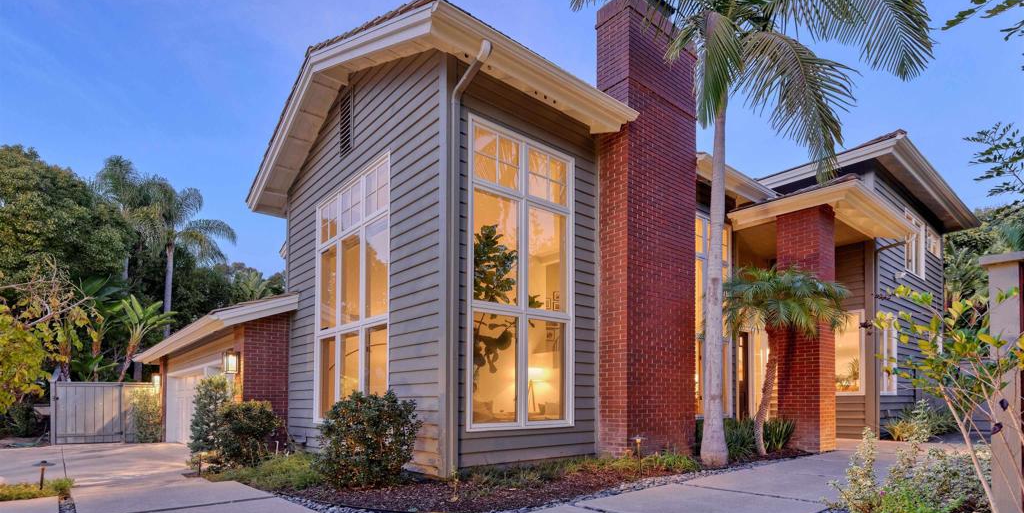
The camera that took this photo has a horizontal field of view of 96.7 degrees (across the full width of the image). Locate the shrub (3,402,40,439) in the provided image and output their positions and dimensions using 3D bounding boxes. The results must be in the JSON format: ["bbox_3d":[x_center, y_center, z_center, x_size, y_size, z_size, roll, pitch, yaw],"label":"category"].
[{"bbox_3d":[-16.382,5.411,15.200,1.100,1.200,1.100,0,-6,0],"label":"shrub"}]

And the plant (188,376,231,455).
[{"bbox_3d":[-6.100,3.200,9.250,0.900,1.550,0.900,0,-7,0],"label":"plant"}]

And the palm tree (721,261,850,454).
[{"bbox_3d":[4.560,1.760,7.700,2.100,3.200,2.050,0,-6,0],"label":"palm tree"}]

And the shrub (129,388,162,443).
[{"bbox_3d":[-11.274,4.891,14.000,0.900,1.720,0.800,0,-6,0],"label":"shrub"}]

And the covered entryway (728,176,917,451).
[{"bbox_3d":[7.400,1.350,11.100,4.200,5.400,2.700,5,-9,-37],"label":"covered entryway"}]

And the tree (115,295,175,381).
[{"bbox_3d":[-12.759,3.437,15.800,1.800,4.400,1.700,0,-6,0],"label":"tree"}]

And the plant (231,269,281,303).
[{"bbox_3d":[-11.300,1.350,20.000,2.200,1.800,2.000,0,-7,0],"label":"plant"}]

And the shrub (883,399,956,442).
[{"bbox_3d":[8.506,3.444,9.500,1.300,0.800,1.150,0,-6,0],"label":"shrub"}]

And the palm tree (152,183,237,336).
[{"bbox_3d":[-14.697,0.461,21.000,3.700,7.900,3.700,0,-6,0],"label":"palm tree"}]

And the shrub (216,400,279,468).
[{"bbox_3d":[-4.900,3.300,8.450,1.100,1.150,1.050,0,-7,0],"label":"shrub"}]

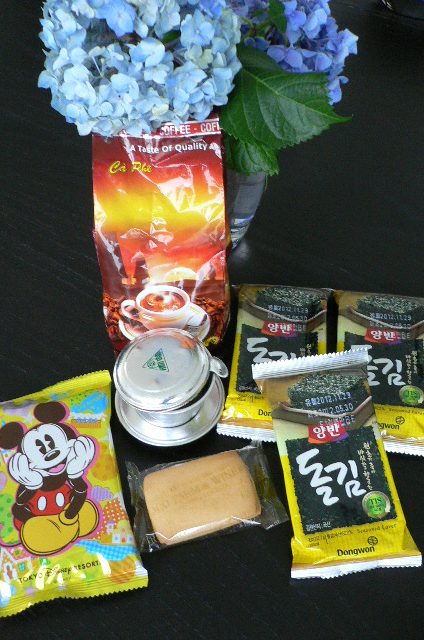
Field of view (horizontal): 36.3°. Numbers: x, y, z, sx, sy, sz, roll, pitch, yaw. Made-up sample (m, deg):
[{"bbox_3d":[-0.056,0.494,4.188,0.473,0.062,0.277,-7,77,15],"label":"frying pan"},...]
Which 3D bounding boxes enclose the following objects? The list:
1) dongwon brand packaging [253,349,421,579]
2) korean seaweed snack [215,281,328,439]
[{"bbox_3d":[0.091,0.108,0.496,0.092,0.019,0.158,-8,68,-6],"label":"dongwon brand packaging"},{"bbox_3d":[0.059,0.034,0.574,0.092,0.019,0.158,4,52,4],"label":"korean seaweed snack"}]

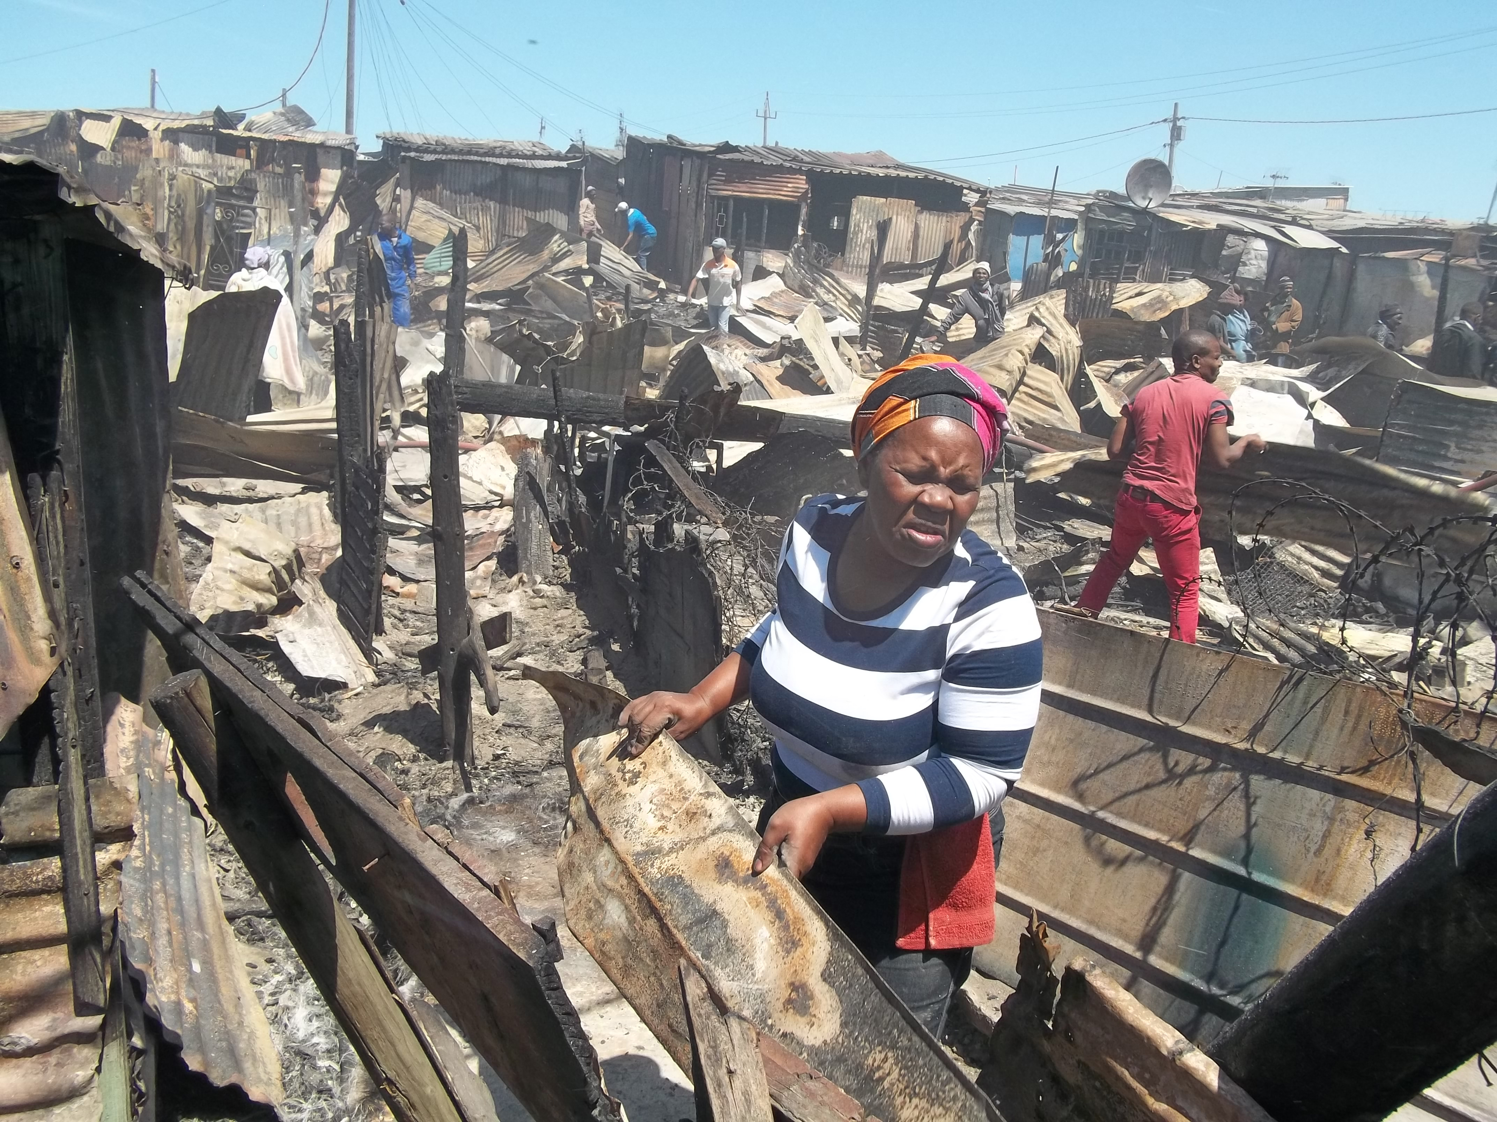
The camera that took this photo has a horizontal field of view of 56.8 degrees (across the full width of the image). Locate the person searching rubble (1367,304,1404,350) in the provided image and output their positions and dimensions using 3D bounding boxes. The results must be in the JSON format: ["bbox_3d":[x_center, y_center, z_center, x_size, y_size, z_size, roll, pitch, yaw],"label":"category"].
[{"bbox_3d":[6.569,-1.838,14.347,0.420,1.620,0.480,2,11,-3],"label":"person searching rubble"}]

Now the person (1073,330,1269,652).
[{"bbox_3d":[1.903,-0.244,6.347,0.800,1.600,0.620,10,16,23],"label":"person"}]

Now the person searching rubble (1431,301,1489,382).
[{"bbox_3d":[7.012,-1.699,13.755,0.500,1.700,0.380,11,13,36],"label":"person searching rubble"}]

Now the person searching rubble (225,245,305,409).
[{"bbox_3d":[-4.156,-1.890,11.845,0.600,1.580,0.500,8,16,17],"label":"person searching rubble"}]

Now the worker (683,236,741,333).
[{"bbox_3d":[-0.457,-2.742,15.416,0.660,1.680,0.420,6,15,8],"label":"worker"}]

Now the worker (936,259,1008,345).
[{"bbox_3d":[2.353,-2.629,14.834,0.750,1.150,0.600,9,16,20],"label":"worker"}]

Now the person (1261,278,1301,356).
[{"bbox_3d":[6.903,-2.828,17.955,0.550,1.700,0.400,7,11,24],"label":"person"}]

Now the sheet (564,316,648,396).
[{"bbox_3d":[-1.170,-1.619,11.300,0.680,0.750,0.120,2,11,-6],"label":"sheet"}]

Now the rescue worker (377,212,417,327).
[{"bbox_3d":[-3.940,-3.065,15.578,0.520,1.680,0.400,5,15,6],"label":"rescue worker"}]

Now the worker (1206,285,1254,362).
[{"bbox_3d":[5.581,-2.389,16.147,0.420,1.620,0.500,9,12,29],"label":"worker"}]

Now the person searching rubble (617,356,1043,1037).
[{"bbox_3d":[0.150,0.500,1.999,0.600,1.580,0.520,11,17,24],"label":"person searching rubble"}]

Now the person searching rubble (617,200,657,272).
[{"bbox_3d":[-1.883,-5.381,23.320,0.680,1.320,0.500,2,11,-6],"label":"person searching rubble"}]

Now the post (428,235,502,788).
[{"bbox_3d":[-0.958,-0.153,4.658,0.220,1.880,0.140,1,11,-11],"label":"post"}]

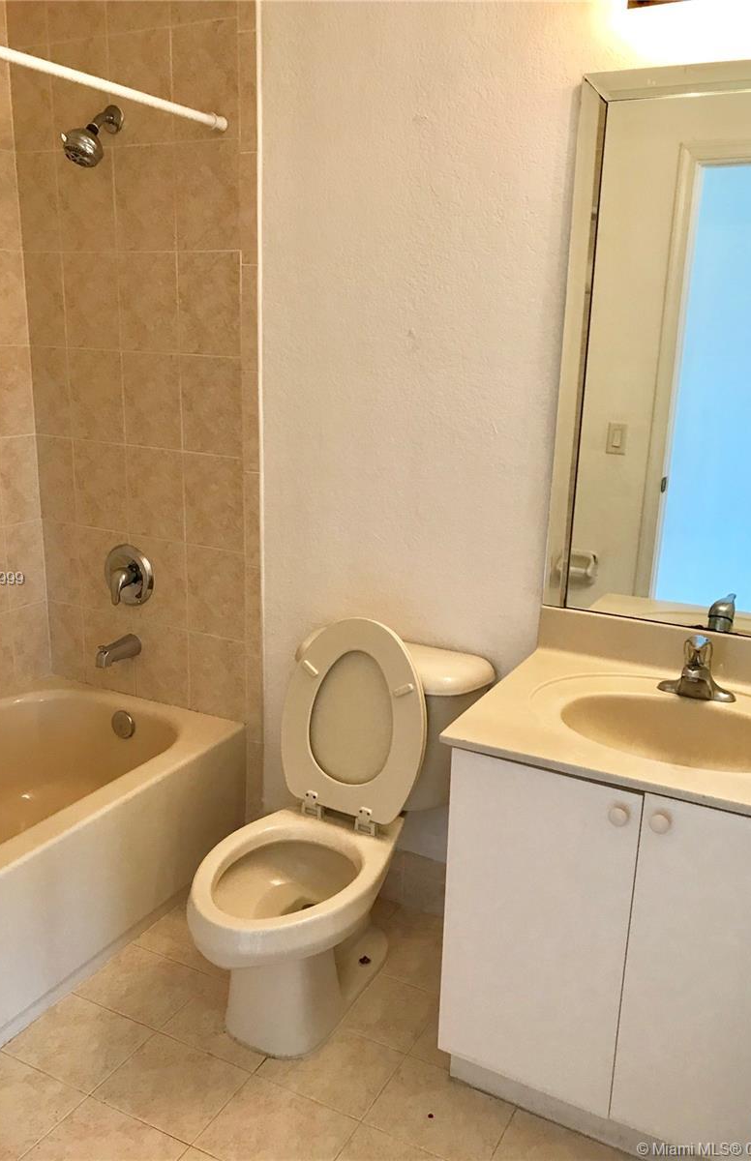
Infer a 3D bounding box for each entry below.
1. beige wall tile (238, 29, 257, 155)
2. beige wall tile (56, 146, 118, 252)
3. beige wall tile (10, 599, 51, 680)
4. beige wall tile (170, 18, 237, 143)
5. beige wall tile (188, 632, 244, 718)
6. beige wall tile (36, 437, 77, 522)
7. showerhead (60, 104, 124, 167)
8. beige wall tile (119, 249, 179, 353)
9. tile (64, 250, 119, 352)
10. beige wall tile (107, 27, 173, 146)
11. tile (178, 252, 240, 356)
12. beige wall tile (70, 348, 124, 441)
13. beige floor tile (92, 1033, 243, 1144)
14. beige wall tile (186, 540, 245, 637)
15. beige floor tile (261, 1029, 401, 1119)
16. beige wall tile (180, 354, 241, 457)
[{"bbox_3d":[-0.299,-1.155,2.233,0.051,0.257,0.010,9,17,26],"label":"beige wall tile"},{"bbox_3d":[-0.766,-1.011,2.504,0.198,0.254,0.012,10,18,26],"label":"beige wall tile"},{"bbox_3d":[-1.067,0.196,2.911,0.010,0.246,0.143,9,17,26],"label":"beige wall tile"},{"bbox_3d":[-0.410,-1.207,2.279,0.201,0.257,0.010,9,17,26],"label":"beige wall tile"},{"bbox_3d":[-0.455,0.283,2.711,0.200,0.252,0.010,9,17,26],"label":"beige wall tile"},{"bbox_3d":[-0.956,-0.299,2.824,0.147,0.258,0.010,9,17,26],"label":"beige wall tile"},{"bbox_3d":[-0.719,-1.121,2.370,0.094,0.176,0.173,9,17,26],"label":"showerhead"},{"bbox_3d":[-0.597,-0.734,2.486,0.198,0.254,0.012,10,18,26],"label":"beige wall tile"},{"bbox_3d":[-0.781,-0.772,2.600,0.198,0.255,0.010,9,17,26],"label":"tile"},{"bbox_3d":[-0.589,-1.241,2.375,0.198,0.255,0.010,9,17,26],"label":"beige wall tile"},{"bbox_3d":[-0.428,-0.716,2.433,0.200,0.258,0.010,9,17,26],"label":"tile"},{"bbox_3d":[-0.781,-0.519,2.645,0.198,0.254,0.012,10,18,26],"label":"beige wall tile"},{"bbox_3d":[-0.417,1.041,1.932,0.257,0.010,0.205,9,17,26],"label":"beige floor tile"},{"bbox_3d":[-0.442,0.034,2.610,0.198,0.254,0.012,10,18,26],"label":"beige wall tile"},{"bbox_3d":[-0.095,1.044,2.024,0.259,0.010,0.205,9,17,26],"label":"beige floor tile"},{"bbox_3d":[-0.431,-0.463,2.485,0.201,0.257,0.010,9,17,26],"label":"beige wall tile"}]

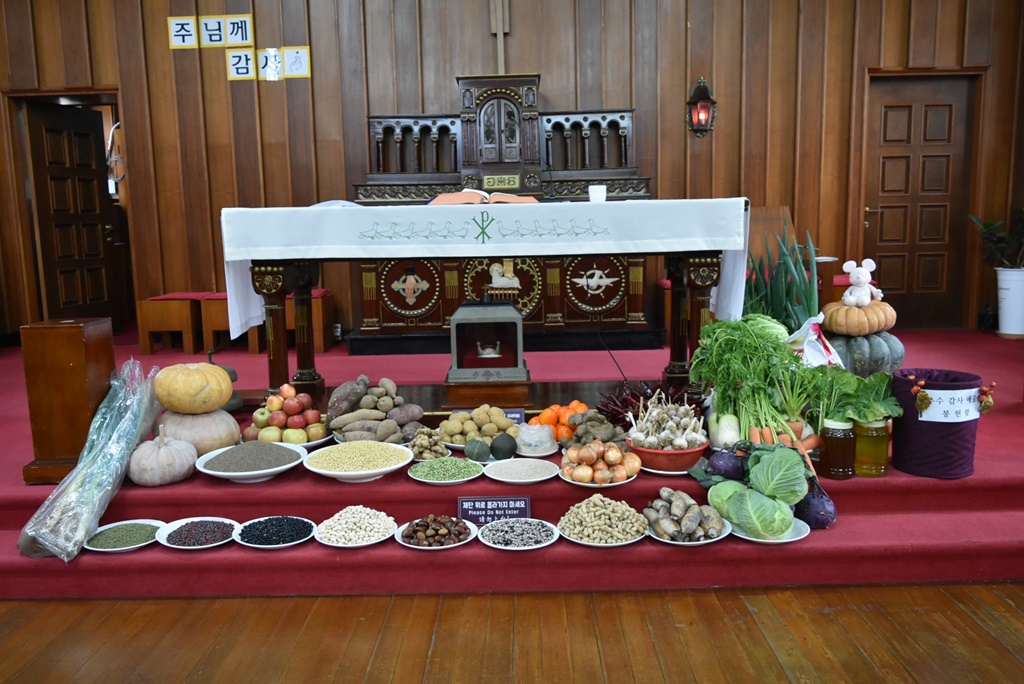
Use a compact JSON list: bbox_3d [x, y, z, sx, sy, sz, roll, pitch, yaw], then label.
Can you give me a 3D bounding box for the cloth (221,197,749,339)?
[{"bbox_3d":[-0.117,-0.369,3.625,2.209,0.540,0.734,-1,8,1],"label":"cloth"}]

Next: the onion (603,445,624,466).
[{"bbox_3d":[0.338,0.375,2.560,0.066,0.072,0.066,-1,8,0],"label":"onion"}]

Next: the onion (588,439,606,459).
[{"bbox_3d":[0.300,0.377,2.708,0.068,0.066,0.068,-1,8,1],"label":"onion"}]

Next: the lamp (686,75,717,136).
[{"bbox_3d":[1.481,-1.840,6.005,0.230,0.460,0.240,-1,8,1],"label":"lamp"}]

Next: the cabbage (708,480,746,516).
[{"bbox_3d":[0.695,0.512,2.420,0.165,0.145,0.165,-1,8,0],"label":"cabbage"}]

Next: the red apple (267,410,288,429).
[{"bbox_3d":[-0.989,0.329,3.241,0.080,0.075,0.080,-1,8,1],"label":"red apple"}]

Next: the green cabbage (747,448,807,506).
[{"bbox_3d":[0.883,0.446,2.547,0.180,0.165,0.160,-1,8,1],"label":"green cabbage"}]

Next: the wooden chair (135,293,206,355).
[{"bbox_3d":[-2.690,-0.155,6.166,0.405,0.440,0.410,-1,8,0],"label":"wooden chair"}]

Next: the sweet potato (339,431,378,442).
[{"bbox_3d":[-0.632,0.398,3.165,0.175,0.062,0.064,-1,8,1],"label":"sweet potato"}]

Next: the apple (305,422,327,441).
[{"bbox_3d":[-0.795,0.362,3.110,0.085,0.078,0.085,-1,8,0],"label":"apple"}]

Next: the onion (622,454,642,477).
[{"bbox_3d":[0.402,0.414,2.595,0.078,0.080,0.078,-1,8,0],"label":"onion"}]

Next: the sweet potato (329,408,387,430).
[{"bbox_3d":[-0.624,0.313,3.102,0.235,0.075,0.062,-4,8,-17],"label":"sweet potato"}]

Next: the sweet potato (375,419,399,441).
[{"bbox_3d":[-0.490,0.346,3.025,0.078,0.080,0.120,2,8,25],"label":"sweet potato"}]

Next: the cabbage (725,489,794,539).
[{"bbox_3d":[0.782,0.542,2.420,0.205,0.140,0.180,-1,8,1],"label":"cabbage"}]

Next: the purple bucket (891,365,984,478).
[{"bbox_3d":[1.515,0.288,2.758,0.282,0.330,0.285,1,8,13],"label":"purple bucket"}]

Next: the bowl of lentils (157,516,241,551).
[{"bbox_3d":[-1.019,0.627,2.475,0.268,0.040,0.268,-1,8,1],"label":"bowl of lentils"}]

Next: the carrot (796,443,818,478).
[{"bbox_3d":[1.042,0.419,2.705,0.032,0.032,0.161,-18,49,3],"label":"carrot"}]

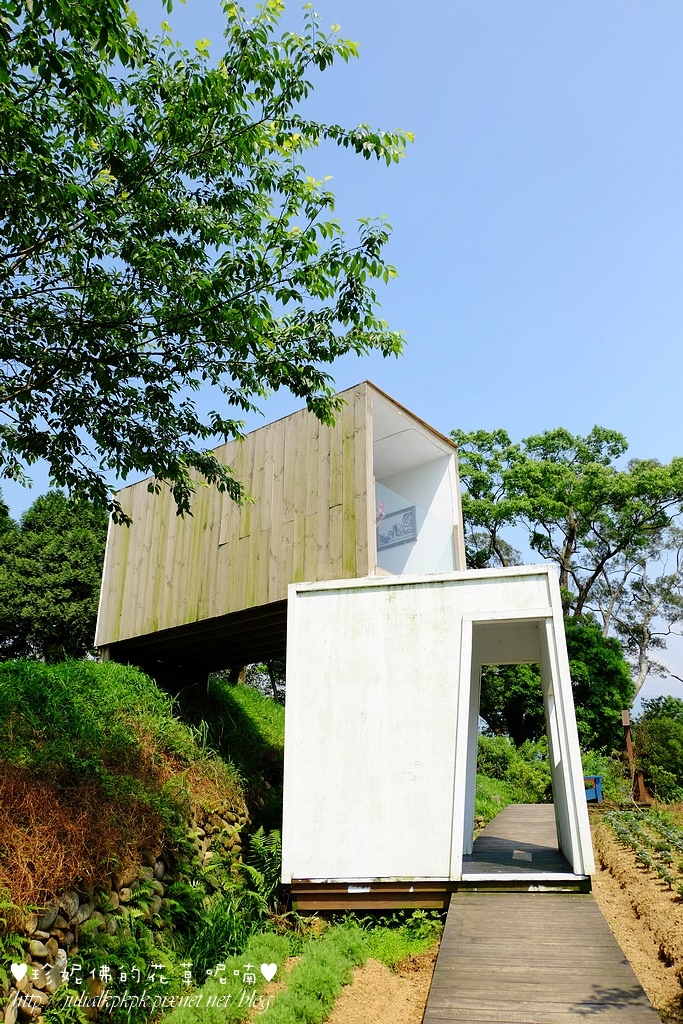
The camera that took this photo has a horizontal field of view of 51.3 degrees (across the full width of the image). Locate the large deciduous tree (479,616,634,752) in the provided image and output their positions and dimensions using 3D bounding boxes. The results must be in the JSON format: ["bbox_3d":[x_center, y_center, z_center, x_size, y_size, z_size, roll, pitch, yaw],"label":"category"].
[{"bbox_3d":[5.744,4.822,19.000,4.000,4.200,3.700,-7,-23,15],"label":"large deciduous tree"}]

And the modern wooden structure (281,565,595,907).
[{"bbox_3d":[1.060,2.460,7.750,2.713,2.953,2.475,-6,-23,12],"label":"modern wooden structure"}]

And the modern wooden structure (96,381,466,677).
[{"bbox_3d":[-0.981,0.510,9.995,4.963,2.395,2.074,-18,-28,36],"label":"modern wooden structure"}]

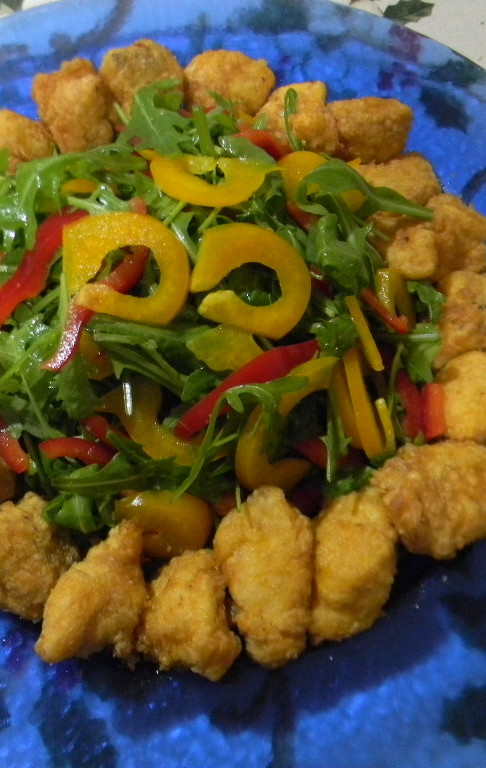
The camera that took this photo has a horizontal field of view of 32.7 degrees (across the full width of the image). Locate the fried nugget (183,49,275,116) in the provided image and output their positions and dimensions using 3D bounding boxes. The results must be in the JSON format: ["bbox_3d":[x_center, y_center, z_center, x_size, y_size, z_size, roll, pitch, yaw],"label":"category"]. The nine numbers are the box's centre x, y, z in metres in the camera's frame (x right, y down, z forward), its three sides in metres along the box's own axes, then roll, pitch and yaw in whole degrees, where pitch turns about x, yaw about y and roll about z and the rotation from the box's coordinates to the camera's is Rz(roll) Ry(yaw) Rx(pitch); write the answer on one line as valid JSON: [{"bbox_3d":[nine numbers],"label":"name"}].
[{"bbox_3d":[-0.006,-0.130,0.365,0.040,0.027,0.032,1,64,0],"label":"fried nugget"}]

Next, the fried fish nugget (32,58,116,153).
[{"bbox_3d":[-0.076,-0.126,0.375,0.035,0.030,0.038,-11,65,-7],"label":"fried fish nugget"}]

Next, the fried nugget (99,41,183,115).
[{"bbox_3d":[-0.045,-0.138,0.378,0.036,0.028,0.035,-9,64,-5],"label":"fried nugget"}]

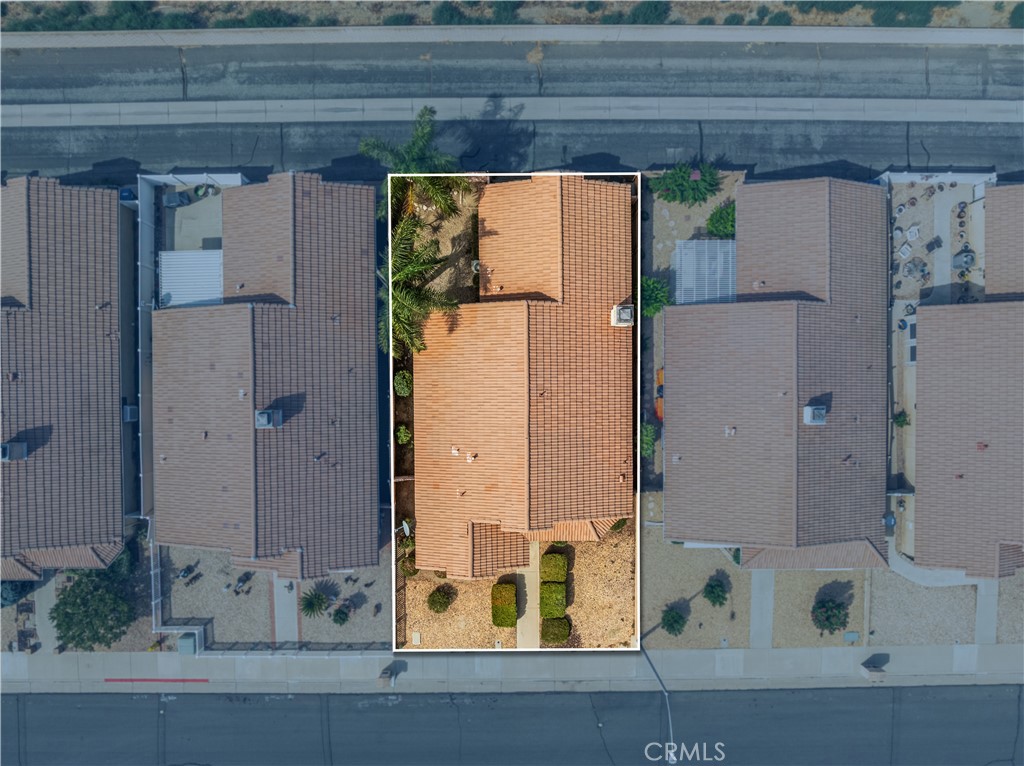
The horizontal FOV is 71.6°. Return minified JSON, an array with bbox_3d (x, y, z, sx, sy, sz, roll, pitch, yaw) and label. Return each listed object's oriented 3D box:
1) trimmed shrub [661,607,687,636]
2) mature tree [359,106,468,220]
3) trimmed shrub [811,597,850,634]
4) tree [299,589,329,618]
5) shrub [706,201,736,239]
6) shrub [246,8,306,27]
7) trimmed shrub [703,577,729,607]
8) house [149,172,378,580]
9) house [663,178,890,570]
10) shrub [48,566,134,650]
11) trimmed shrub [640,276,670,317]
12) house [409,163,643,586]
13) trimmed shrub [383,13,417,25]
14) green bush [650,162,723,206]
[{"bbox_3d":[9.080,13.320,39.670,1.450,1.250,1.680,0,90,0],"label":"trimmed shrub"},{"bbox_3d":[-4.750,-10.600,35.400,5.200,6.200,5.200,0,90,0],"label":"mature tree"},{"bbox_3d":[17.680,12.930,39.450,2.110,1.700,2.050,0,90,0],"label":"trimmed shrub"},{"bbox_3d":[-10.530,11.730,37.850,1.450,1.350,1.500,0,90,0],"label":"tree"},{"bbox_3d":[11.650,-9.050,39.450,1.720,1.700,2.050,0,90,0],"label":"shrub"},{"bbox_3d":[-13.640,-20.910,40.650,3.200,1.500,1.400,0,90,0],"label":"shrub"},{"bbox_3d":[11.380,11.660,39.650,1.400,1.300,1.620,0,90,0],"label":"trimmed shrub"},{"bbox_3d":[-12.630,-0.300,36.100,11.640,4.900,19.850,0,90,0],"label":"house"},{"bbox_3d":[13.600,-0.200,36.250,11.600,4.900,19.600,0,90,0],"label":"house"},{"bbox_3d":[-22.890,12.290,38.800,4.630,3.000,4.580,0,90,0],"label":"shrub"},{"bbox_3d":[7.420,-4.540,37.300,1.750,2.200,2.050,0,90,0],"label":"trimmed shrub"},{"bbox_3d":[0.630,-0.400,38.200,11.700,4.200,21.100,0,90,0],"label":"house"},{"bbox_3d":[-6.150,-19.300,38.200,1.750,1.000,1.200,0,90,0],"label":"trimmed shrub"},{"bbox_3d":[9.590,-10.940,39.200,3.910,2.200,2.420,0,90,0],"label":"green bush"}]

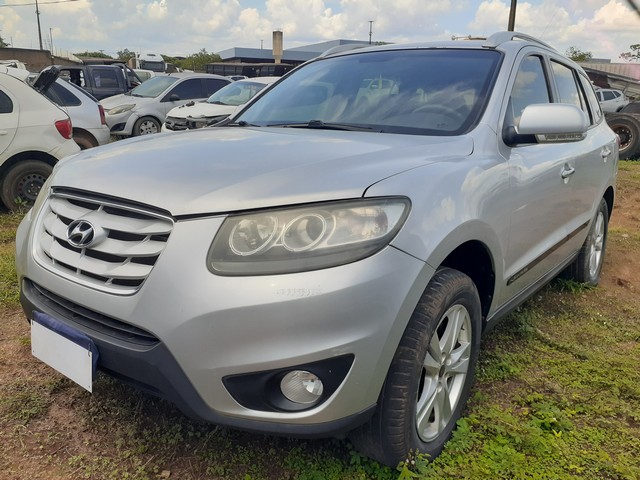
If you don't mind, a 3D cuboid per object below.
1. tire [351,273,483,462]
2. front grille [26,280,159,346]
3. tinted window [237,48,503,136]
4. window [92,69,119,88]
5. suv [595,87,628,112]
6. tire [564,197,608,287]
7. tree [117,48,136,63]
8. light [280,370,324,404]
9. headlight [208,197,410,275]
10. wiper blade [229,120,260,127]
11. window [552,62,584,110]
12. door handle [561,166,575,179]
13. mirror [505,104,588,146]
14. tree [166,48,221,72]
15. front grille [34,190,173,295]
[{"bbox_3d":[0.362,0.444,1.801,0.240,0.730,0.730,11,16,35],"label":"tire"},{"bbox_3d":[-0.782,0.216,1.573,0.850,0.120,0.130,12,17,37],"label":"front grille"},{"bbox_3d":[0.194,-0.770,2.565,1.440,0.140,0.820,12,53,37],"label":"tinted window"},{"bbox_3d":[-5.156,-3.882,12.000,0.620,0.440,0.050,2,1,3],"label":"window"},{"bbox_3d":[12.650,-6.501,24.400,4.300,1.680,1.820,-4,15,-19],"label":"suv"},{"bbox_3d":[2.054,0.012,3.898,0.235,0.730,0.730,12,17,37],"label":"tire"},{"bbox_3d":[-25.200,-21.900,65.000,3.600,6.000,3.600,-4,14,-22],"label":"tree"},{"bbox_3d":[-0.042,0.413,1.396,0.115,0.110,0.080,8,14,22],"label":"light"},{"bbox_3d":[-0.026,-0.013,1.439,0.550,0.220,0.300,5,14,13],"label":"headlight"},{"bbox_3d":[-0.424,-0.637,2.779,0.055,0.040,0.400,-7,16,-35],"label":"wiper blade"},{"bbox_3d":[1.574,-0.888,3.107,0.060,0.420,0.700,-17,-2,40],"label":"window"},{"bbox_3d":[1.259,-0.342,2.539,0.060,0.050,0.220,12,17,37],"label":"door handle"},{"bbox_3d":[0.965,-0.492,2.088,0.290,0.170,0.190,12,17,37],"label":"mirror"},{"bbox_3d":[-11.657,-15.250,46.000,5.800,5.000,5.200,1,14,0],"label":"tree"},{"bbox_3d":[-0.739,0.003,1.596,0.760,0.275,0.170,12,17,37],"label":"front grille"}]

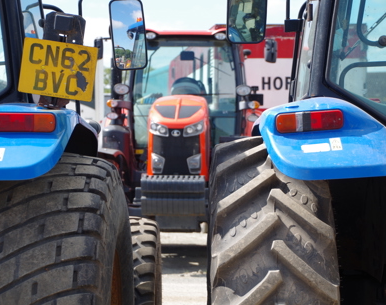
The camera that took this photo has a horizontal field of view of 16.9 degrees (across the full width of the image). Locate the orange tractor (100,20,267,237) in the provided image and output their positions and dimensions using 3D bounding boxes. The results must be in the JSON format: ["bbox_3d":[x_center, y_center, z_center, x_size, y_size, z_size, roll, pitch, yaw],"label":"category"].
[{"bbox_3d":[-0.090,-0.060,17.600,2.350,3.050,4.700,0,0,3],"label":"orange tractor"}]

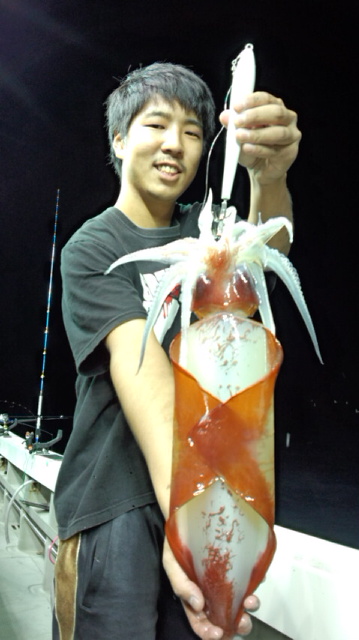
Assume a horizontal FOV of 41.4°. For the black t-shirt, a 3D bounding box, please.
[{"bbox_3d":[-0.025,0.095,0.910,0.450,0.660,0.290,4,-10,-24],"label":"black t-shirt"}]

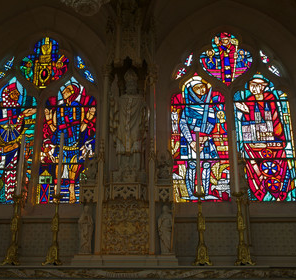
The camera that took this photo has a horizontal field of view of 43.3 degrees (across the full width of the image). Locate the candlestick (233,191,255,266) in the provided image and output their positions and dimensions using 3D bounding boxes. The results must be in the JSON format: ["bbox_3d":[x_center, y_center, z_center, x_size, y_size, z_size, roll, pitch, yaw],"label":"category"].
[{"bbox_3d":[0.928,0.864,3.661,0.180,0.691,0.180,-1,-17,3],"label":"candlestick"}]

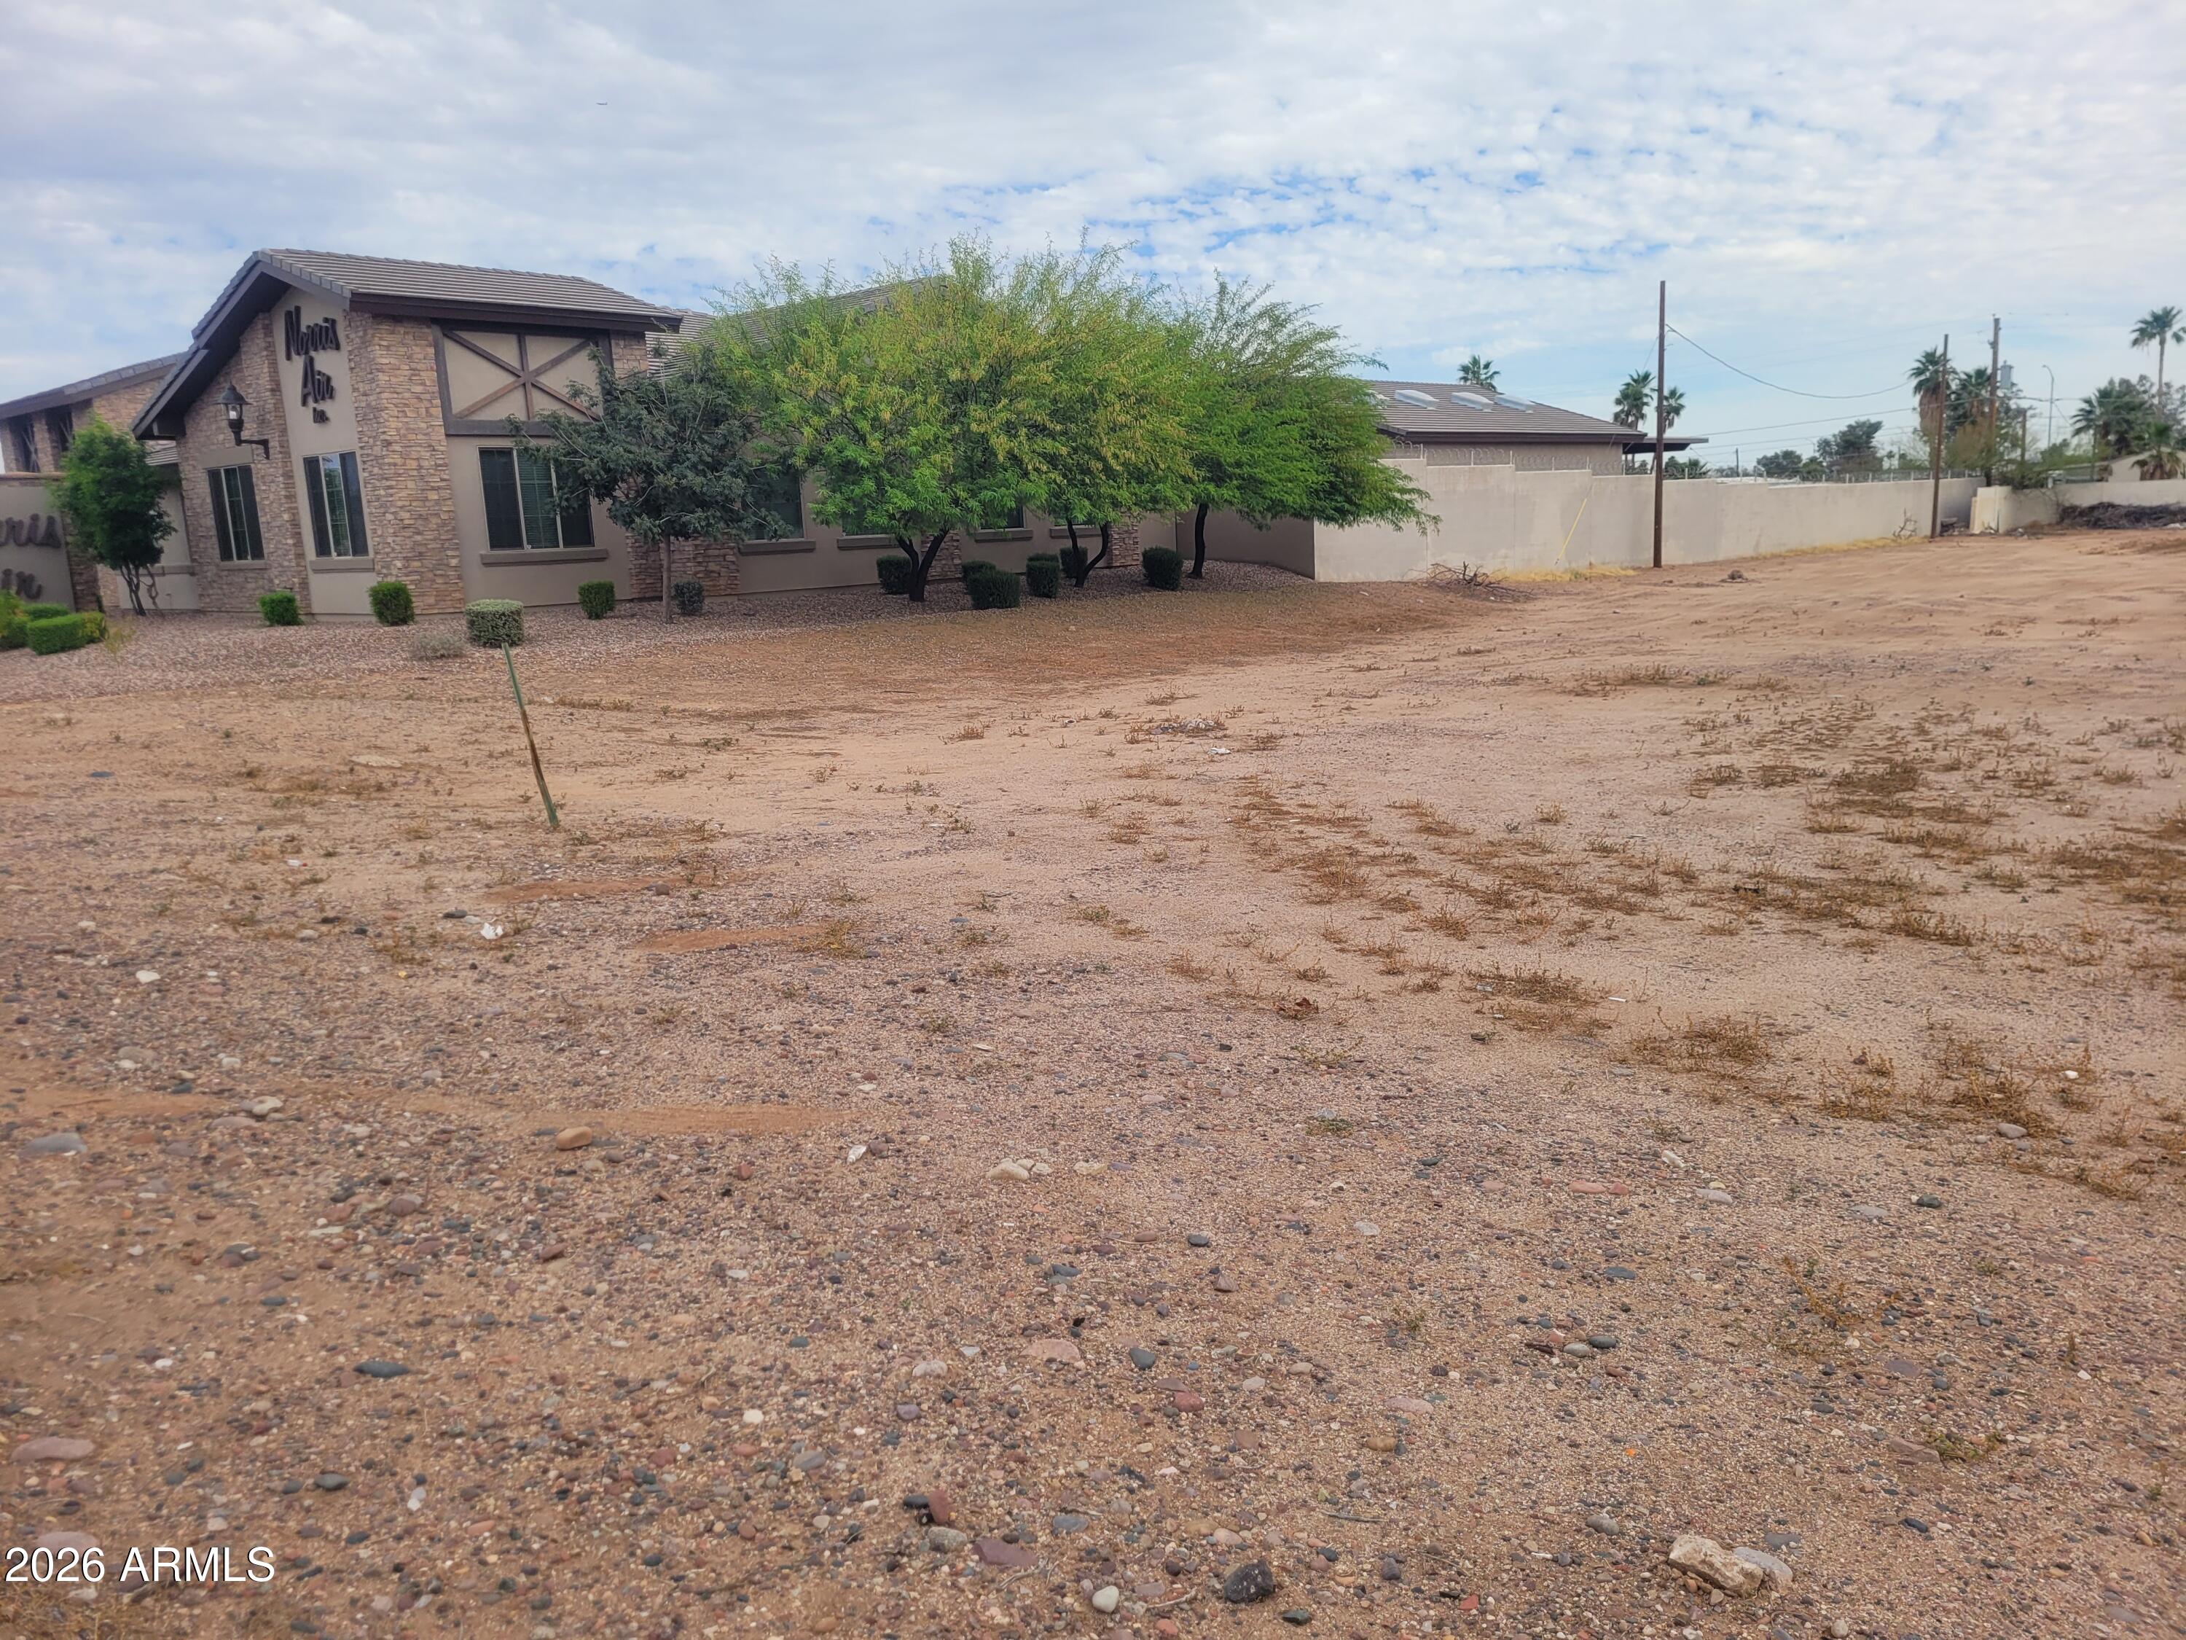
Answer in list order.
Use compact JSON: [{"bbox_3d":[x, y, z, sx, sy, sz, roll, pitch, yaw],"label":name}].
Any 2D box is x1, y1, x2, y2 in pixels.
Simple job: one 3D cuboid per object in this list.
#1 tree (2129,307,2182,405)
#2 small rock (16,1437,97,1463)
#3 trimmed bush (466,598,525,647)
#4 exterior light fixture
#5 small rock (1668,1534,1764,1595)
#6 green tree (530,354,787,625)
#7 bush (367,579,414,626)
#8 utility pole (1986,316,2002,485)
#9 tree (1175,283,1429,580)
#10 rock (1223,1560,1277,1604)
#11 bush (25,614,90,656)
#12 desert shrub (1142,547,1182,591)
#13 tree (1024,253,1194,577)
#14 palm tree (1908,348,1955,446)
[{"bbox_3d":[62.160,-23.964,96.040,3.300,11.650,3.300,4,12,32],"label":"tree"},{"bbox_3d":[-1.902,1.149,3.007,0.135,0.022,0.048,-5,11,-14],"label":"small rock"},{"bbox_3d":[-7.547,-2.478,20.653,0.730,0.530,0.680,-6,11,-19],"label":"trimmed bush"},{"bbox_3d":[-13.250,-6.202,25.572,0.460,1.130,0.690,7,14,42],"label":"exterior light fixture"},{"bbox_3d":[0.934,1.117,2.474,0.060,0.039,0.138,-11,14,-40],"label":"small rock"},{"bbox_3d":[-6.884,-5.226,25.928,4.000,4.150,3.900,-5,11,-14],"label":"green tree"},{"bbox_3d":[-10.463,-3.267,24.436,0.680,0.710,0.680,7,14,41],"label":"bush"},{"bbox_3d":[43.173,-19.095,78.878,0.400,9.850,0.400,3,12,28],"label":"utility pole"},{"bbox_3d":[3.919,-7.651,32.291,5.300,5.710,5.200,-1,10,7],"label":"tree"},{"bbox_3d":[0.229,1.117,2.405,0.077,0.050,0.062,-2,10,5],"label":"rock"},{"bbox_3d":[-13.740,-2.505,21.759,0.650,0.460,0.760,7,14,42],"label":"bush"},{"bbox_3d":[1.403,-5.106,33.225,0.800,0.840,0.800,-2,10,0],"label":"desert shrub"},{"bbox_3d":[0.055,-7.957,32.717,3.900,6.500,3.900,-2,10,1],"label":"tree"},{"bbox_3d":[53.854,-24.781,105.988,2.900,11.020,2.900,3,12,26],"label":"palm tree"}]

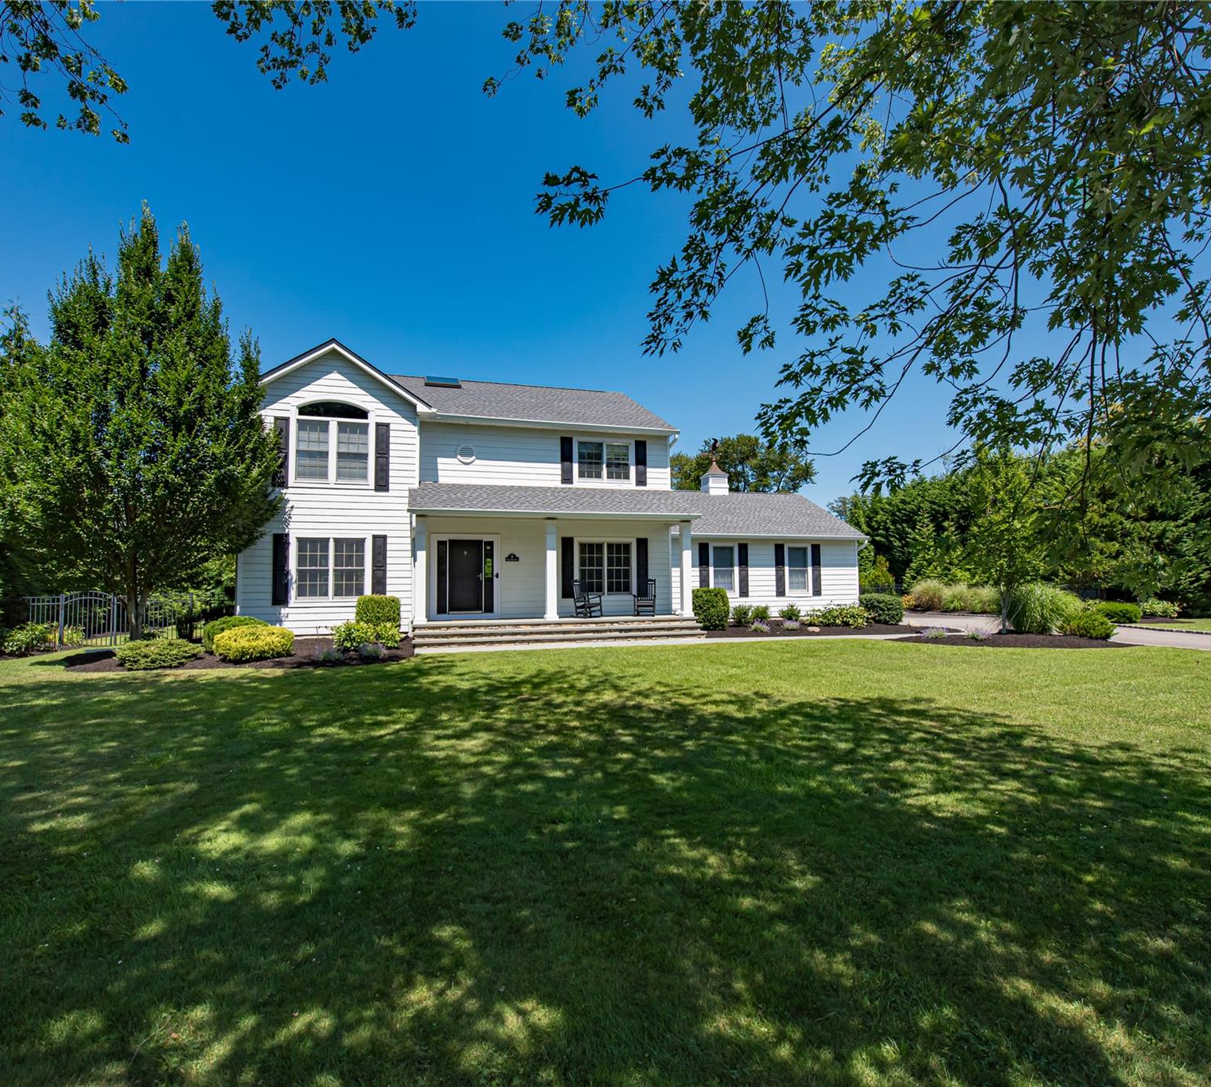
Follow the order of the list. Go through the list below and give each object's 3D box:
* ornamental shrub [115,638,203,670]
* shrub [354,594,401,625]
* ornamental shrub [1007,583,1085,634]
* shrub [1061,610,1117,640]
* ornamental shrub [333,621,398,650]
[{"bbox_3d":[-8.275,2.009,11.750,1.350,0.500,1.250,2,-4,-35],"label":"ornamental shrub"},{"bbox_3d":[-5.657,1.871,15.800,1.070,1.120,1.050,1,-3,-17],"label":"shrub"},{"bbox_3d":[11.836,1.724,17.050,1.700,1.300,1.600,-3,-4,35],"label":"ornamental shrub"},{"bbox_3d":[12.734,2.122,16.700,1.220,0.670,1.200,1,-3,-17],"label":"shrub"},{"bbox_3d":[-5.477,2.066,14.500,1.400,0.620,0.950,1,-3,-17],"label":"ornamental shrub"}]

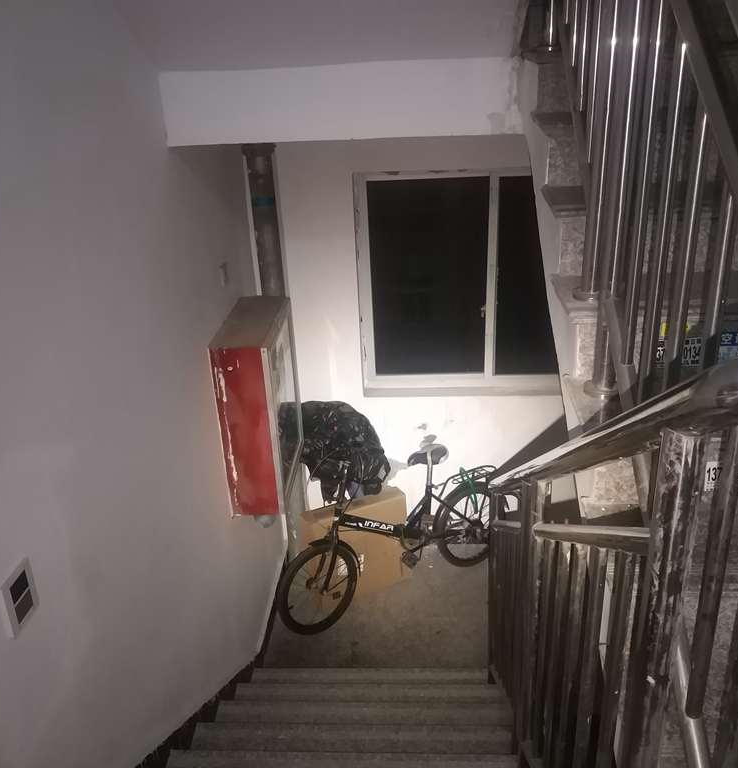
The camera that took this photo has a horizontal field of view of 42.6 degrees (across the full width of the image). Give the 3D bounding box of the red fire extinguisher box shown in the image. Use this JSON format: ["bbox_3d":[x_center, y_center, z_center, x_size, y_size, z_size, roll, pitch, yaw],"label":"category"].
[{"bbox_3d":[-0.449,0.068,3.933,0.219,0.746,0.580,-1,28,4],"label":"red fire extinguisher box"}]

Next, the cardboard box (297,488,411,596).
[{"bbox_3d":[-0.078,0.845,4.903,0.563,0.542,0.104,-13,29,-19],"label":"cardboard box"}]

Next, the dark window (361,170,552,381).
[{"bbox_3d":[0.600,-0.484,4.631,1.268,1.112,0.100,-1,28,4],"label":"dark window"}]

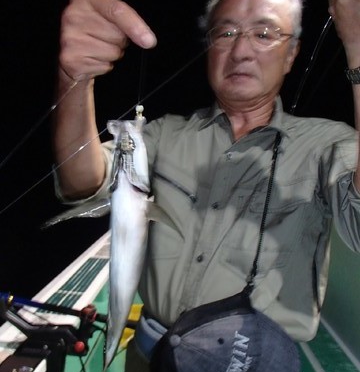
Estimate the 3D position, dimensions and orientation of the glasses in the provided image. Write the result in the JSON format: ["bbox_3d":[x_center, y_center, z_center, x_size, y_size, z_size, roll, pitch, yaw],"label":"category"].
[{"bbox_3d":[0.134,-0.274,0.738,0.138,0.043,0.133,8,18,18],"label":"glasses"}]

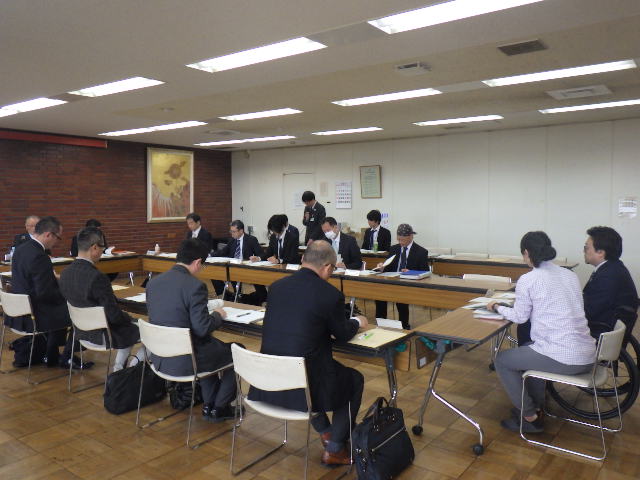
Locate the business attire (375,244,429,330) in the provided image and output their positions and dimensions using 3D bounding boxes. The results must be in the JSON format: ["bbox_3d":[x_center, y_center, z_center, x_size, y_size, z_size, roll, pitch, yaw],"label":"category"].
[{"bbox_3d":[1.018,0.551,6.404,0.600,1.030,0.660,3,6,36],"label":"business attire"}]

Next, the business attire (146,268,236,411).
[{"bbox_3d":[-0.855,0.734,3.691,0.540,1.080,0.640,3,6,36],"label":"business attire"}]

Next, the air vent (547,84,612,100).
[{"bbox_3d":[2.807,-1.590,5.601,0.540,0.050,0.530,3,5,36],"label":"air vent"}]

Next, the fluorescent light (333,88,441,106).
[{"bbox_3d":[0.711,-1.608,5.747,1.250,0.080,0.300,3,5,37],"label":"fluorescent light"}]

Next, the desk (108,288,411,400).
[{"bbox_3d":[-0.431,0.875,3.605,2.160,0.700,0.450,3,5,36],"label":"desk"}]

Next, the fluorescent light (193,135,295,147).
[{"bbox_3d":[-1.496,-1.895,9.960,2.450,0.060,0.290,3,5,36],"label":"fluorescent light"}]

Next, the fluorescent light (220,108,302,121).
[{"bbox_3d":[-0.788,-1.644,6.730,1.240,0.060,0.290,3,6,36],"label":"fluorescent light"}]

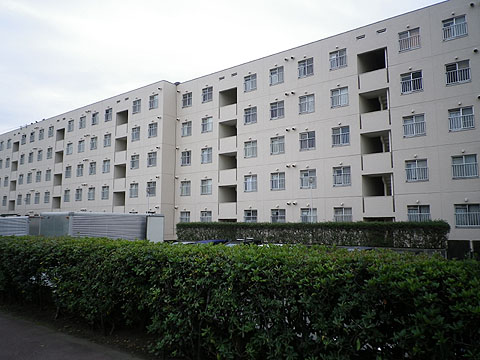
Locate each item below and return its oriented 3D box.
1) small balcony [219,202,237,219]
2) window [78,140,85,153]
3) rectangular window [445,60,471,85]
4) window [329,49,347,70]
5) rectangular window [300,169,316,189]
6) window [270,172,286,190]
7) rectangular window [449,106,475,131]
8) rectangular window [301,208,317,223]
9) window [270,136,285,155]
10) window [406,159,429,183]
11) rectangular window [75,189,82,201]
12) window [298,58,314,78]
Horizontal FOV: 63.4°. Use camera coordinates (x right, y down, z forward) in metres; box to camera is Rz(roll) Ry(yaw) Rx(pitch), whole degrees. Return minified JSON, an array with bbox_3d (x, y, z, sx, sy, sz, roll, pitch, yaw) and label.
[{"bbox_3d":[-0.846,2.481,31.297,1.853,1.338,0.450,-5,-8,37],"label":"small balcony"},{"bbox_3d":[-16.995,-3.616,41.647,1.179,1.265,0.150,-5,-8,37],"label":"window"},{"bbox_3d":[12.299,-6.017,21.863,1.194,1.246,0.150,-5,-8,37],"label":"rectangular window"},{"bbox_3d":[6.578,-8.057,25.964,1.179,1.234,0.150,-5,-8,37],"label":"window"},{"bbox_3d":[4.768,-0.046,26.925,1.194,1.246,0.150,-5,-8,37],"label":"rectangular window"},{"bbox_3d":[2.818,0.098,28.565,1.183,1.246,0.150,-5,-8,37],"label":"window"},{"bbox_3d":[12.393,-3.392,21.726,1.202,1.258,0.180,-5,-8,37],"label":"rectangular window"},{"bbox_3d":[4.779,2.589,26.780,1.192,1.246,0.150,-5,-8,37],"label":"rectangular window"},{"bbox_3d":[2.856,-2.629,29.583,1.225,1.287,0.150,-5,-8,37],"label":"window"},{"bbox_3d":[10.623,-0.577,23.404,1.242,1.287,0.150,-5,-8,37],"label":"window"},{"bbox_3d":[-17.345,1.628,41.893,1.171,1.246,0.150,-5,-8,37],"label":"rectangular window"},{"bbox_3d":[4.687,-7.984,27.669,1.179,1.227,0.150,-5,-8,37],"label":"window"}]

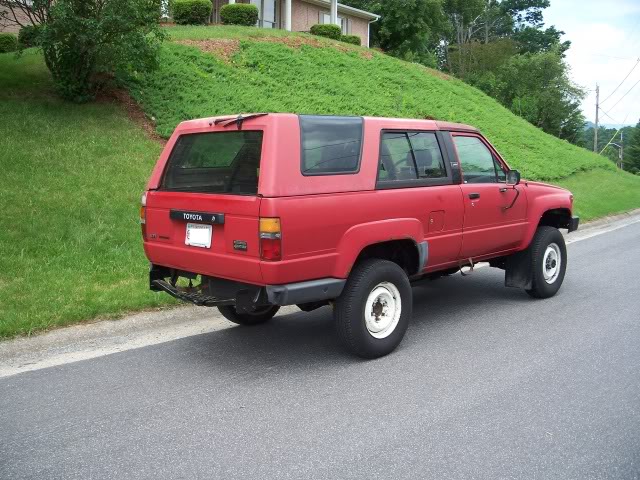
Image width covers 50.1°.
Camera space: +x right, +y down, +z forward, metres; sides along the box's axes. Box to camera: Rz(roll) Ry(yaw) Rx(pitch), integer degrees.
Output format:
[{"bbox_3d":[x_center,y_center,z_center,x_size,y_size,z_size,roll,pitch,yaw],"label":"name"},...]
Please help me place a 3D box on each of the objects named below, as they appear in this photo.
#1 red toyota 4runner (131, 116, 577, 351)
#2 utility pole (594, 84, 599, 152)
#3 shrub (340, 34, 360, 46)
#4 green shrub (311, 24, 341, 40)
[{"bbox_3d":[0.696,-0.190,6.329,1.720,1.770,4.420,6,10,44],"label":"red toyota 4runner"},{"bbox_3d":[31.480,-13.397,78.000,0.300,9.200,0.300,-1,7,0],"label":"utility pole"},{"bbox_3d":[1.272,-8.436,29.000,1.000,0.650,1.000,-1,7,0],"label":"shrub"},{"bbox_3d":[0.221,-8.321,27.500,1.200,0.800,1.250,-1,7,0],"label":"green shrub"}]

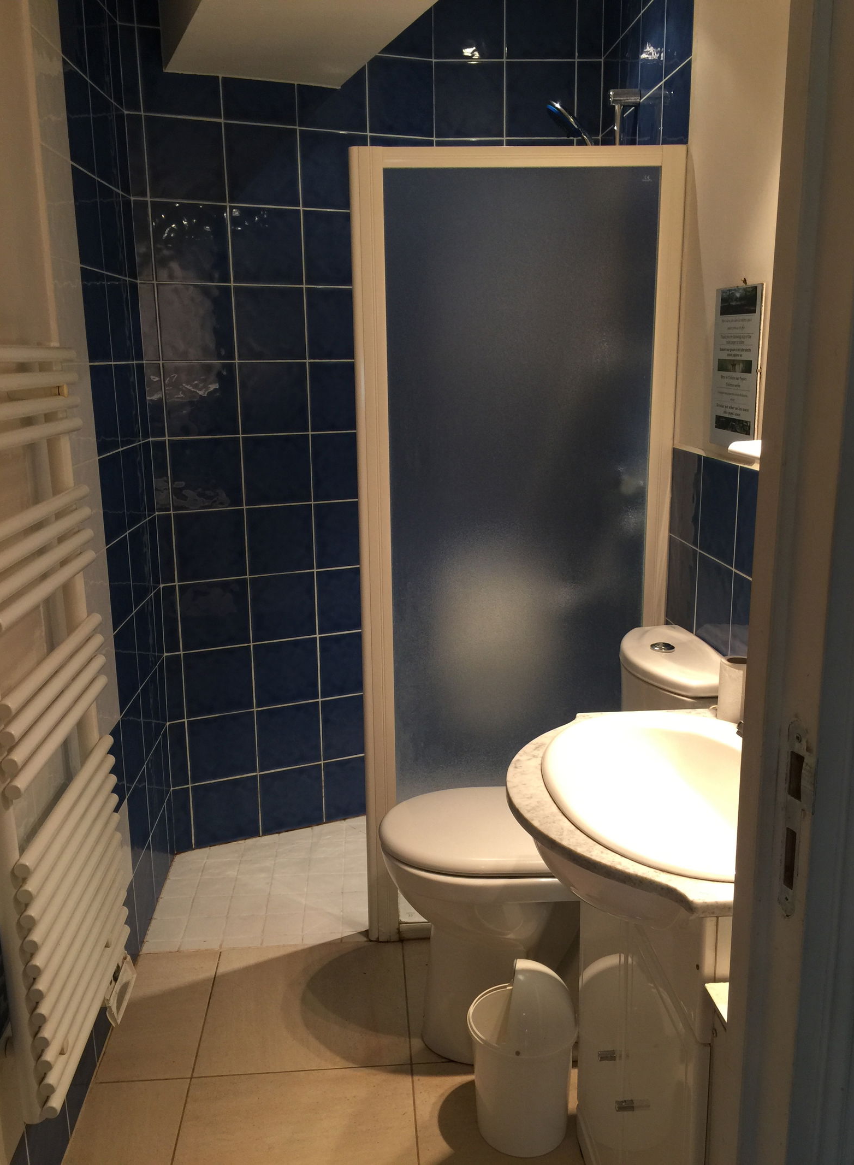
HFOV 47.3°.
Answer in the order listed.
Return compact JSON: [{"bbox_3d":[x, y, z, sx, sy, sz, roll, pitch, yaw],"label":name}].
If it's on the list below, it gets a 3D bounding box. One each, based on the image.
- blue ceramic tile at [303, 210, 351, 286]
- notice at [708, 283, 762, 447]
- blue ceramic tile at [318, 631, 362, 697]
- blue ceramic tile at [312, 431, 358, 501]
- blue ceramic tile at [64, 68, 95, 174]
[{"bbox_3d":[-0.252,-0.933,2.728,0.200,0.200,0.010,-7,14,-24],"label":"blue ceramic tile"},{"bbox_3d":[0.585,-0.404,1.840,0.012,0.299,0.217,-2,13,-4],"label":"notice"},{"bbox_3d":[-0.235,0.245,2.975,0.198,0.198,0.010,-7,14,-24],"label":"blue ceramic tile"},{"bbox_3d":[-0.244,-0.342,2.868,0.200,0.200,0.010,-6,14,-24],"label":"blue ceramic tile"},{"bbox_3d":[-0.739,-0.983,2.067,0.012,0.200,0.200,-1,13,-3],"label":"blue ceramic tile"}]

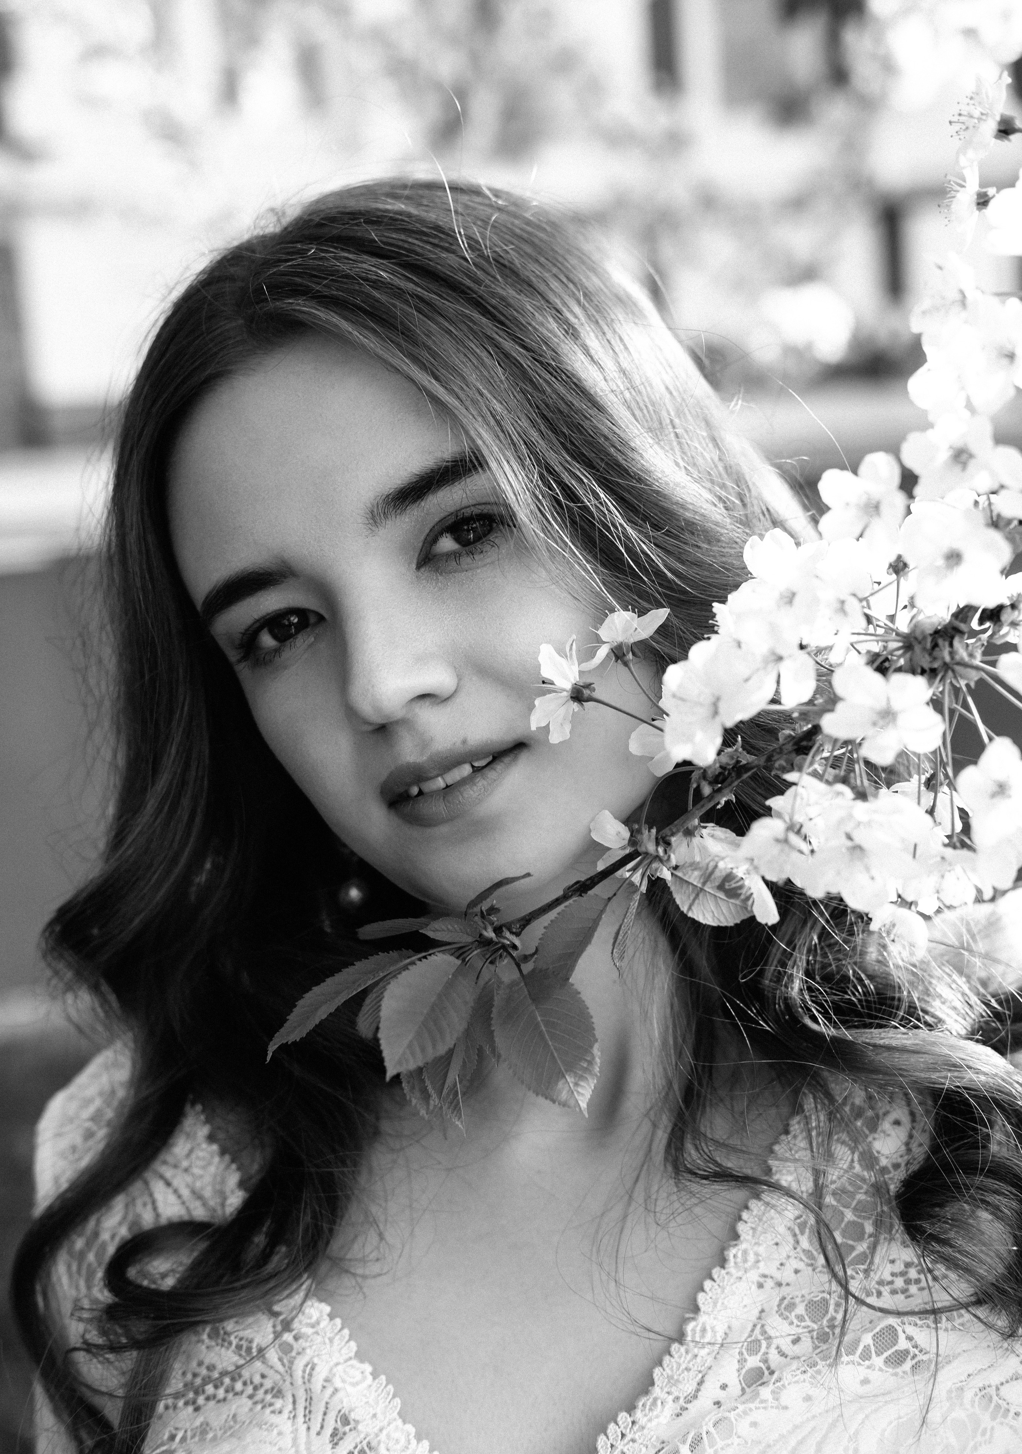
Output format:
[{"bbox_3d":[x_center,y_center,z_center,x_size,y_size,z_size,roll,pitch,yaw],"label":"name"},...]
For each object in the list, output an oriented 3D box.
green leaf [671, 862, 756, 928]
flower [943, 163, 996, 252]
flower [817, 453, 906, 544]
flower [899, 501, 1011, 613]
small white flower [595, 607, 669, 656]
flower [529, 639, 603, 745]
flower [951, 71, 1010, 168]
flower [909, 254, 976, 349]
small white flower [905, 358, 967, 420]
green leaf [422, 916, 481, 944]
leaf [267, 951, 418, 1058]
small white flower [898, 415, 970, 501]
[{"bbox_3d":[0.056,0.046,0.625,0.027,0.017,0.006,28,-17,6],"label":"green leaf"},{"bbox_3d":[0.128,-0.146,0.630,0.014,0.025,0.025,0,5,-18],"label":"flower"},{"bbox_3d":[0.094,-0.061,0.605,0.025,0.025,0.012,2,1,21],"label":"flower"},{"bbox_3d":[0.117,-0.045,0.595,0.029,0.029,0.013,1,0,9],"label":"flower"},{"bbox_3d":[0.031,-0.026,0.622,0.025,0.015,0.025,-25,-6,-22],"label":"small white flower"},{"bbox_3d":[0.015,-0.010,0.622,0.018,0.028,0.027,3,5,12],"label":"flower"},{"bbox_3d":[0.131,-0.169,0.630,0.015,0.026,0.026,10,0,-24],"label":"flower"},{"bbox_3d":[0.118,-0.116,0.615,0.014,0.026,0.025,8,-2,-45],"label":"flower"},{"bbox_3d":[0.116,-0.090,0.610,0.020,0.020,0.012,3,-1,31],"label":"small white flower"},{"bbox_3d":[-0.017,0.056,0.625,0.019,0.005,0.010,0,31,-27],"label":"green leaf"},{"bbox_3d":[-0.047,0.077,0.630,0.051,0.010,0.017,-34,24,-3],"label":"leaf"},{"bbox_3d":[0.116,-0.072,0.605,0.024,0.024,0.012,1,0,14],"label":"small white flower"}]

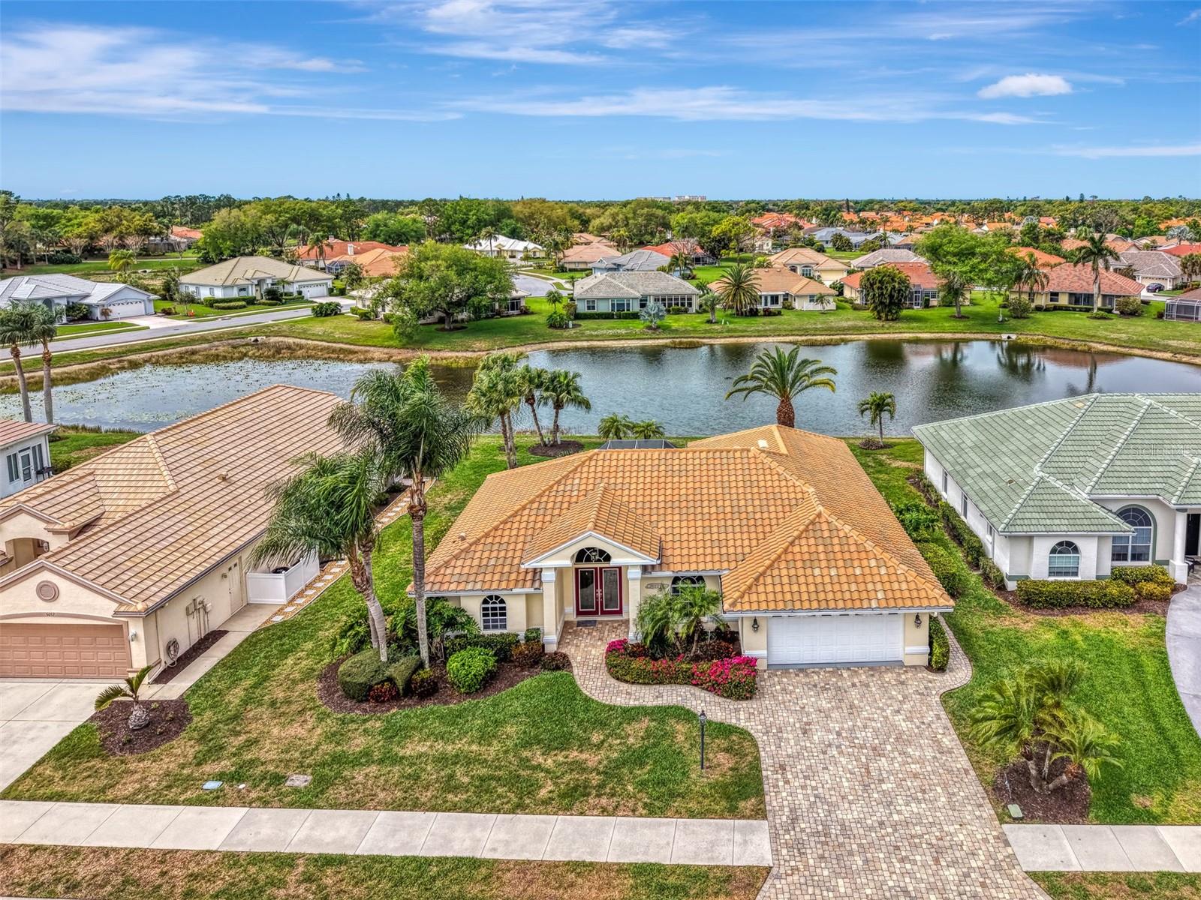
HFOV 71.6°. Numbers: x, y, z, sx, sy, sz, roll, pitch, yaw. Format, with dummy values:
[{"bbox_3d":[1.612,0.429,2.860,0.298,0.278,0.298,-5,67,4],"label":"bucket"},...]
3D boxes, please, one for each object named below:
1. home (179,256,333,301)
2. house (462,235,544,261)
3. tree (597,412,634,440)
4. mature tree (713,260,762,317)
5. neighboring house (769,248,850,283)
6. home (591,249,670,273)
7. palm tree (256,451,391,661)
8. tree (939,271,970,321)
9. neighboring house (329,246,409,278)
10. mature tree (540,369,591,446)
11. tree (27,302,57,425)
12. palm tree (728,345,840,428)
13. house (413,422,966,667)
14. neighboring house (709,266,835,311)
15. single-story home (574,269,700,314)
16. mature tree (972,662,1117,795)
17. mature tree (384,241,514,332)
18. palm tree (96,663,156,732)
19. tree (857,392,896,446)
[{"bbox_3d":[-57.000,-27.860,136.267,16.500,6.300,20.500,12,20,34],"label":"home"},{"bbox_3d":[-27.000,-56.812,233.527,21.500,6.100,15.000,-5,17,-15],"label":"house"},{"bbox_3d":[1.026,-1.061,54.803,2.350,2.800,2.300,0,17,0],"label":"tree"},{"bbox_3d":[19.200,-22.635,117.974,6.800,7.500,6.800,0,17,0],"label":"mature tree"},{"bbox_3d":[41.700,-37.686,169.837,15.000,6.100,18.000,0,17,0],"label":"neighboring house"},{"bbox_3d":[9.000,-37.878,170.823,19.000,5.900,16.000,5,17,16],"label":"home"},{"bbox_3d":[-9.490,4.011,28.795,4.500,7.860,4.000,0,17,0],"label":"palm tree"},{"bbox_3d":[50.692,-22.209,118.211,4.100,6.700,4.100,0,17,0],"label":"tree"},{"bbox_3d":[-41.500,-34.995,159.705,17.000,6.400,21.000,-12,21,-35],"label":"neighboring house"},{"bbox_3d":[-2.403,-2.880,56.879,3.300,5.410,3.300,0,17,0],"label":"mature tree"},{"bbox_3d":[-38.912,-5.387,58.090,2.600,9.510,2.600,0,17,0],"label":"tree"},{"bbox_3d":[11.400,-3.271,53.834,7.100,7.100,7.100,0,17,0],"label":"palm tree"},{"bbox_3d":[3.400,2.220,38.373,19.300,6.000,20.800,1,17,3],"label":"house"},{"bbox_3d":[26.300,-25.272,129.190,17.800,5.700,16.000,0,17,0],"label":"neighboring house"},{"bbox_3d":[5.600,-23.868,125.449,18.000,5.700,16.000,-1,17,-5],"label":"single-story home"},{"bbox_3d":[12.643,7.878,23.698,3.900,3.810,3.600,0,17,0],"label":"mature tree"},{"bbox_3d":[-19.500,-20.908,106.486,16.500,11.200,15.500,0,17,0],"label":"mature tree"},{"bbox_3d":[-15.192,7.827,26.355,1.900,2.200,1.700,0,17,0],"label":"palm tree"},{"bbox_3d":[18.900,-2.122,56.267,2.600,3.700,2.600,0,17,0],"label":"tree"}]

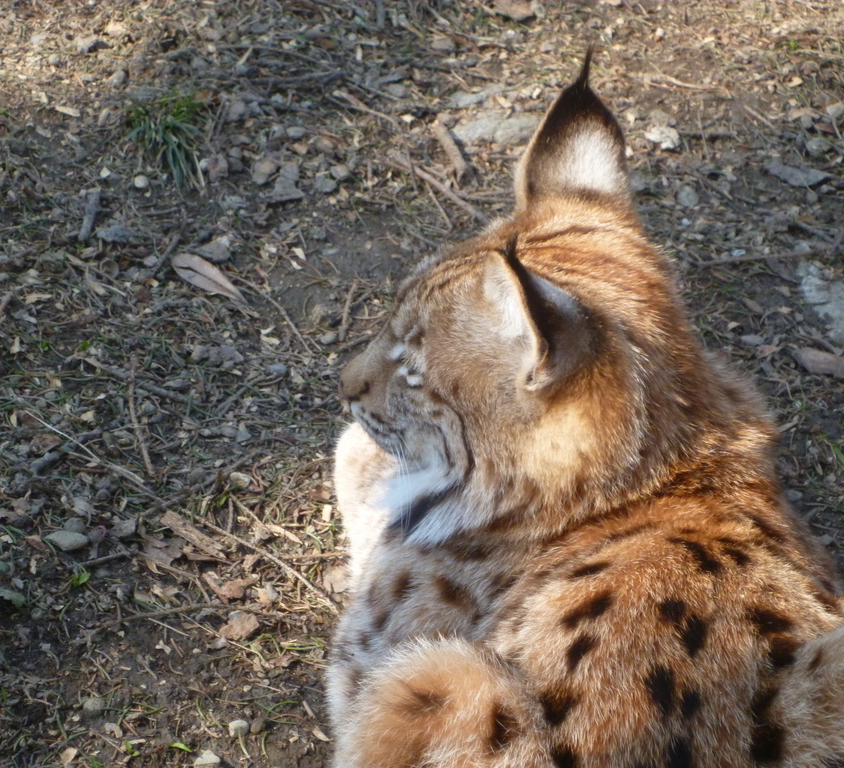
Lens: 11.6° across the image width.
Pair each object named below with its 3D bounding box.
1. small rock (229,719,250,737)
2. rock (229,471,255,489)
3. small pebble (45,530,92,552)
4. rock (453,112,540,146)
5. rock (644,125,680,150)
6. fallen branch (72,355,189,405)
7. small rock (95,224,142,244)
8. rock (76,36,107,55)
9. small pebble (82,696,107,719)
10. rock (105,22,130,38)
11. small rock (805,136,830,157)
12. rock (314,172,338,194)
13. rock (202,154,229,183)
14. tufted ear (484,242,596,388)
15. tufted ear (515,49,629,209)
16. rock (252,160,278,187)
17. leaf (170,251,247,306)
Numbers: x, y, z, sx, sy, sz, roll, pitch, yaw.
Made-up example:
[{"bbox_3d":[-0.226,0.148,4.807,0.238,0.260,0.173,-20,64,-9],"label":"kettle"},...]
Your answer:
[{"bbox_3d":[-0.132,0.249,3.004,0.016,0.012,0.014,0,42,0],"label":"small rock"},{"bbox_3d":[-0.157,0.083,3.595,0.022,0.011,0.013,29,48,30],"label":"rock"},{"bbox_3d":[-0.269,0.120,3.147,0.033,0.014,0.019,0,42,0],"label":"small pebble"},{"bbox_3d":[0.068,-0.231,3.752,0.077,0.014,0.035,0,43,0],"label":"rock"},{"bbox_3d":[0.217,-0.223,3.744,0.032,0.015,0.023,0,43,0],"label":"rock"},{"bbox_3d":[-0.229,-0.004,3.286,0.102,0.009,0.011,19,45,20],"label":"fallen branch"},{"bbox_3d":[-0.250,-0.123,3.417,0.040,0.012,0.021,0,42,0],"label":"small rock"},{"bbox_3d":[-0.288,-0.295,3.607,0.030,0.014,0.019,0,42,0],"label":"rock"},{"bbox_3d":[-0.239,0.236,3.018,0.019,0.013,0.018,0,42,0],"label":"small pebble"},{"bbox_3d":[-0.284,-0.330,3.861,0.024,0.010,0.014,0,43,0],"label":"rock"},{"bbox_3d":[0.380,-0.227,3.963,0.025,0.014,0.021,25,46,26],"label":"small rock"},{"bbox_3d":[-0.080,-0.168,3.466,0.020,0.014,0.024,0,42,0],"label":"rock"},{"bbox_3d":[-0.185,-0.193,3.712,0.023,0.015,0.025,0,43,0],"label":"rock"},{"bbox_3d":[0.088,-0.052,3.100,0.058,0.105,0.066,-19,39,5],"label":"tufted ear"},{"bbox_3d":[0.104,-0.177,2.870,0.068,0.112,0.045,-1,14,-30],"label":"tufted ear"},{"bbox_3d":[-0.140,-0.189,3.708,0.023,0.015,0.025,0,43,0],"label":"rock"},{"bbox_3d":[-0.195,-0.096,3.806,0.095,0.015,0.028,31,49,32],"label":"leaf"}]

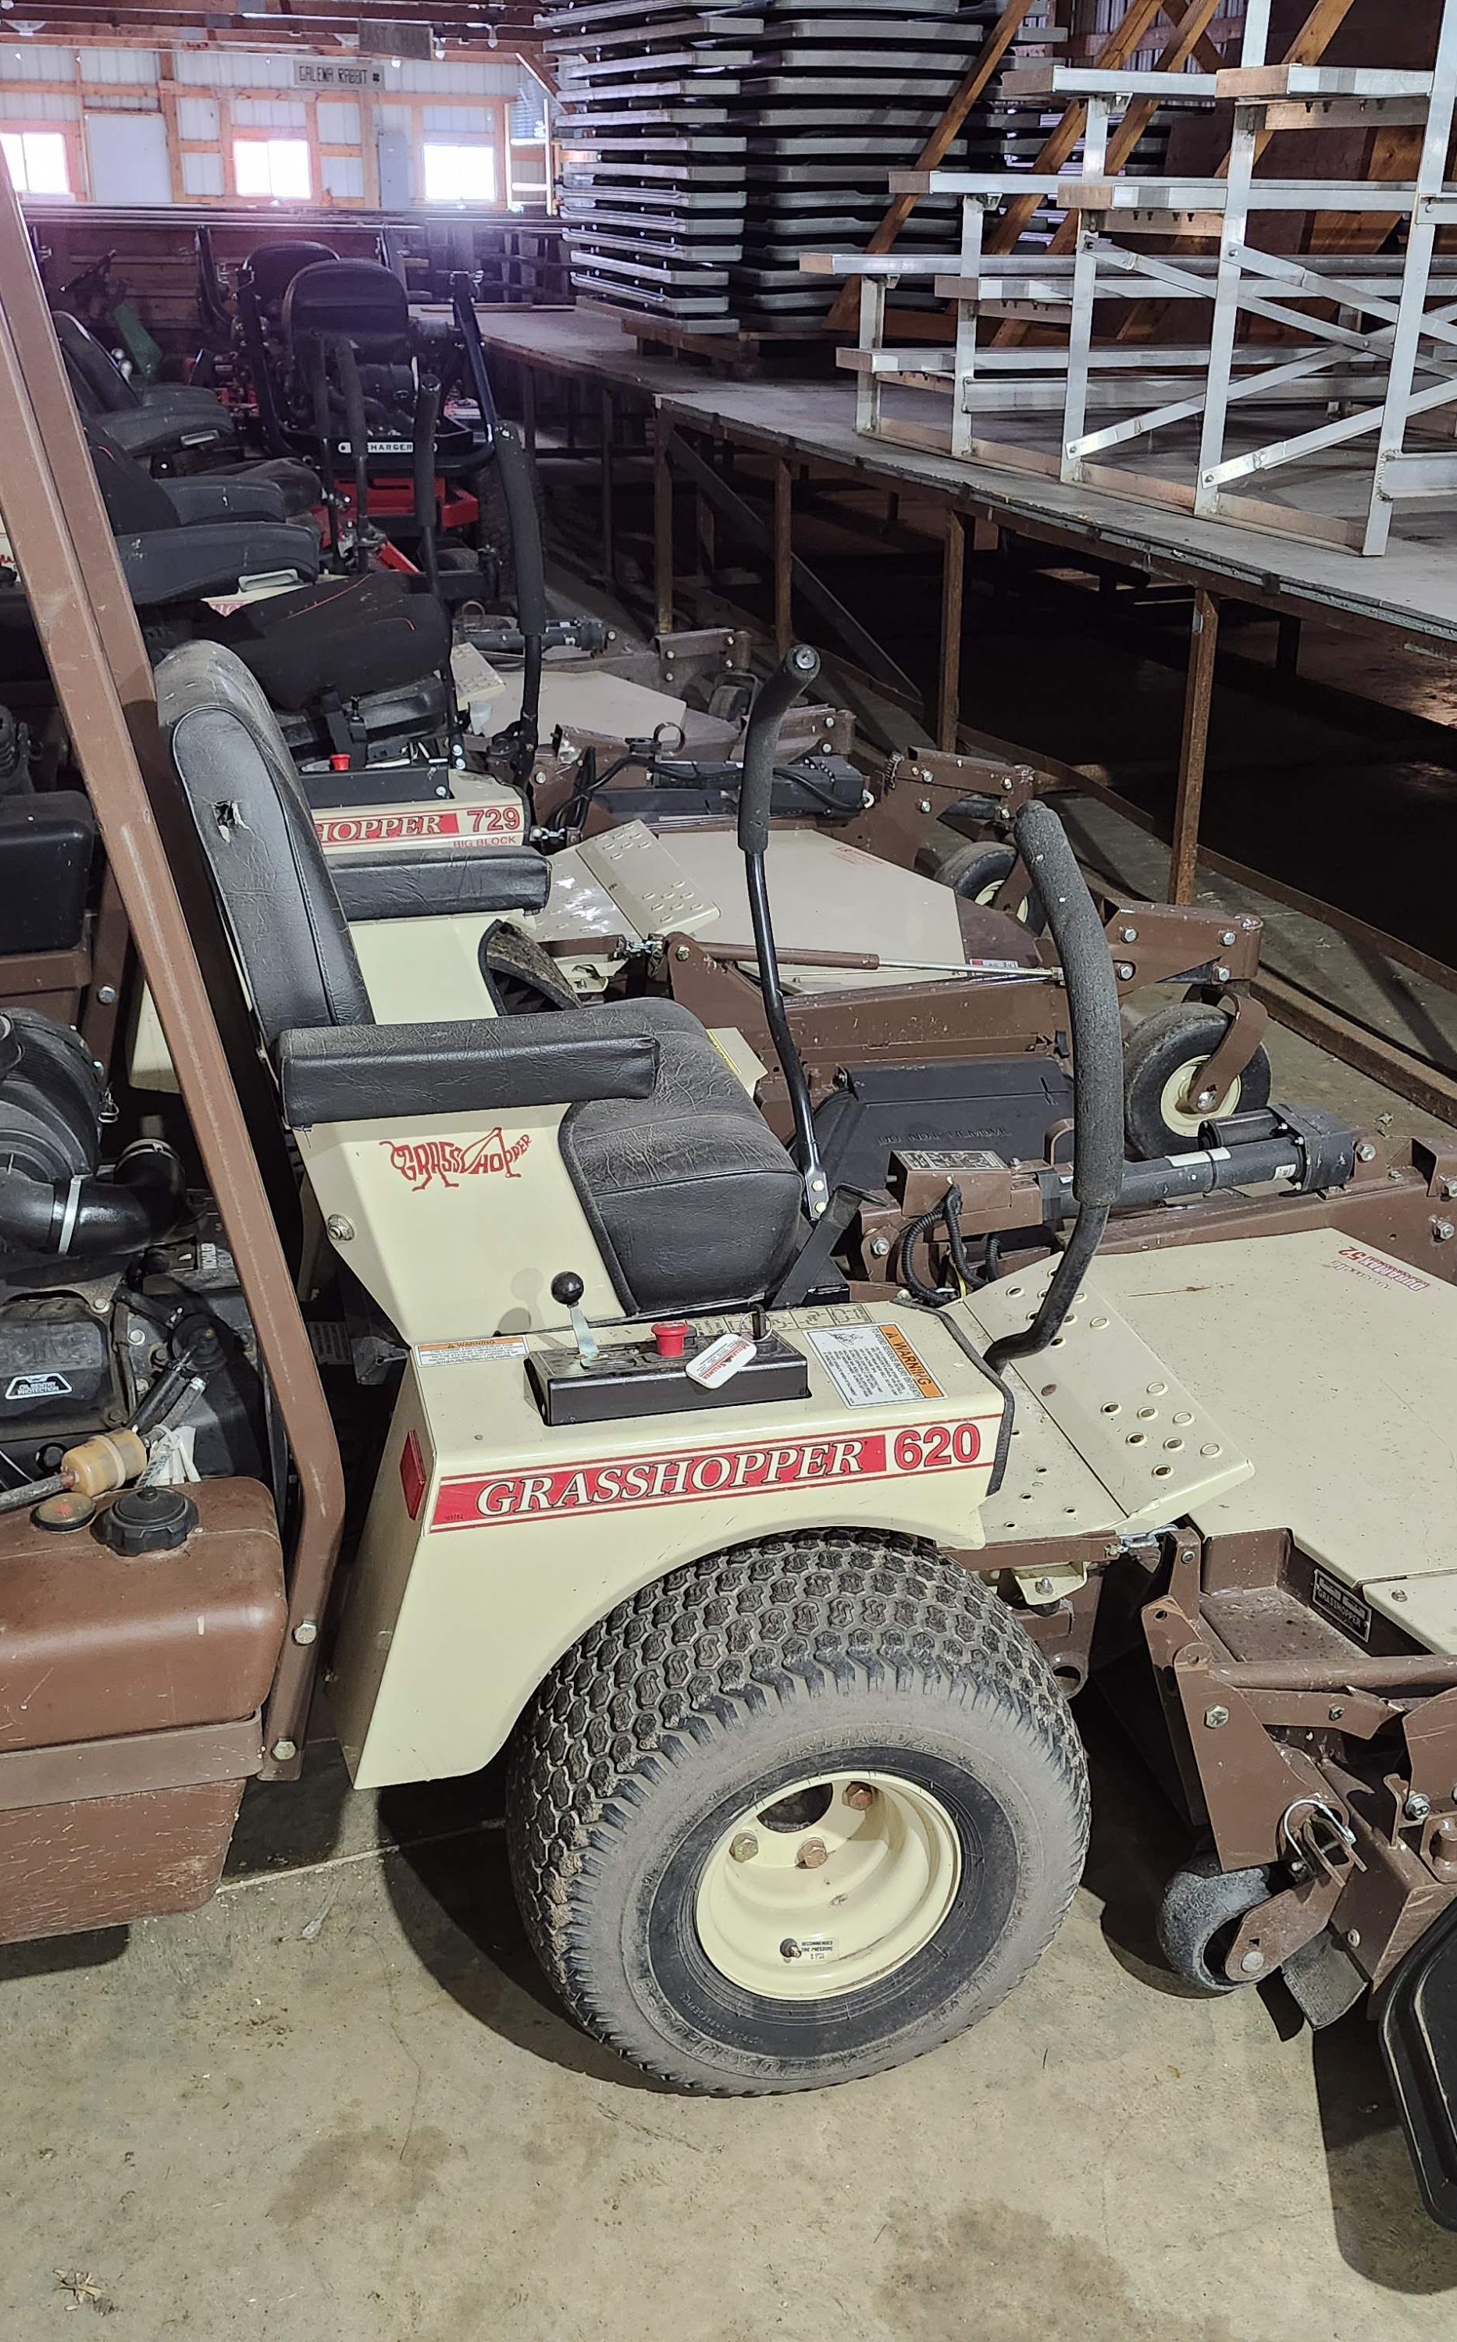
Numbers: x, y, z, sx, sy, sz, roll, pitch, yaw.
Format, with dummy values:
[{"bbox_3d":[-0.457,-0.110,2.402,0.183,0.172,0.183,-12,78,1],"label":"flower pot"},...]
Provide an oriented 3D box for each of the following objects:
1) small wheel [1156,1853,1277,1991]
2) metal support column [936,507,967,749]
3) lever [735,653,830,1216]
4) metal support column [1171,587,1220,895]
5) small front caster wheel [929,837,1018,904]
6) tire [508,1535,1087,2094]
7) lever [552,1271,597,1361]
[{"bbox_3d":[0.478,0.722,1.993,0.116,0.116,0.075,-5,25,-12],"label":"small wheel"},{"bbox_3d":[0.669,-1.571,6.269,0.046,0.770,0.046,-9,26,-19],"label":"metal support column"},{"bbox_3d":[0.060,-0.292,2.432,0.090,0.630,0.300,-5,25,-12],"label":"lever"},{"bbox_3d":[1.103,-0.961,4.921,0.044,0.780,0.044,-8,25,-18],"label":"metal support column"},{"bbox_3d":[0.606,-0.616,4.770,0.274,0.274,0.100,-8,26,-18],"label":"small front caster wheel"},{"bbox_3d":[0.063,0.572,1.861,0.505,0.505,0.215,-5,25,-12],"label":"tire"},{"bbox_3d":[-0.130,0.122,1.756,0.042,0.082,0.028,-5,25,-12],"label":"lever"}]

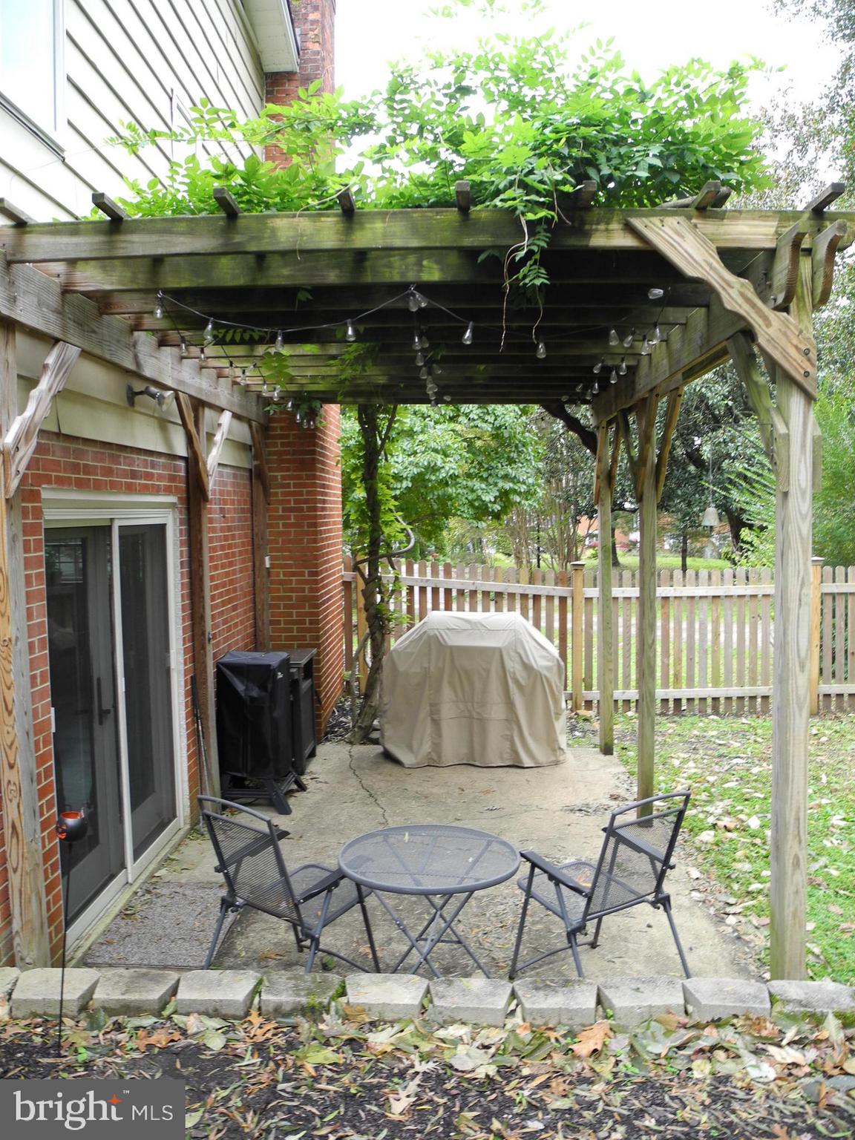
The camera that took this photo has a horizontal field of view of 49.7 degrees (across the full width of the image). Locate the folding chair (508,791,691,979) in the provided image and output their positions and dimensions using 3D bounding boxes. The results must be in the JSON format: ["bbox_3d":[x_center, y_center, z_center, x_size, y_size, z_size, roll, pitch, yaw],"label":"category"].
[{"bbox_3d":[0.725,1.327,3.857,0.560,0.885,0.610,-3,5,-34],"label":"folding chair"}]

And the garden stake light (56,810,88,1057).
[{"bbox_3d":[-1.145,1.172,2.948,0.100,0.820,0.100,6,4,24],"label":"garden stake light"}]

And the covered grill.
[{"bbox_3d":[0.373,0.955,7.573,1.480,1.180,0.660,-1,4,1],"label":"covered grill"}]

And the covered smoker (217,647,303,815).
[{"bbox_3d":[-1.179,1.115,6.469,0.500,1.040,0.500,-1,4,1],"label":"covered smoker"}]

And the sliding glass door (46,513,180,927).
[{"bbox_3d":[-1.655,0.652,4.917,0.120,1.970,1.880,-1,4,1],"label":"sliding glass door"}]

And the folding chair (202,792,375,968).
[{"bbox_3d":[-0.576,1.346,3.857,0.560,0.885,0.610,2,5,39],"label":"folding chair"}]

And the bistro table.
[{"bbox_3d":[0.013,1.454,3.635,0.710,0.680,0.710,-1,4,1],"label":"bistro table"}]

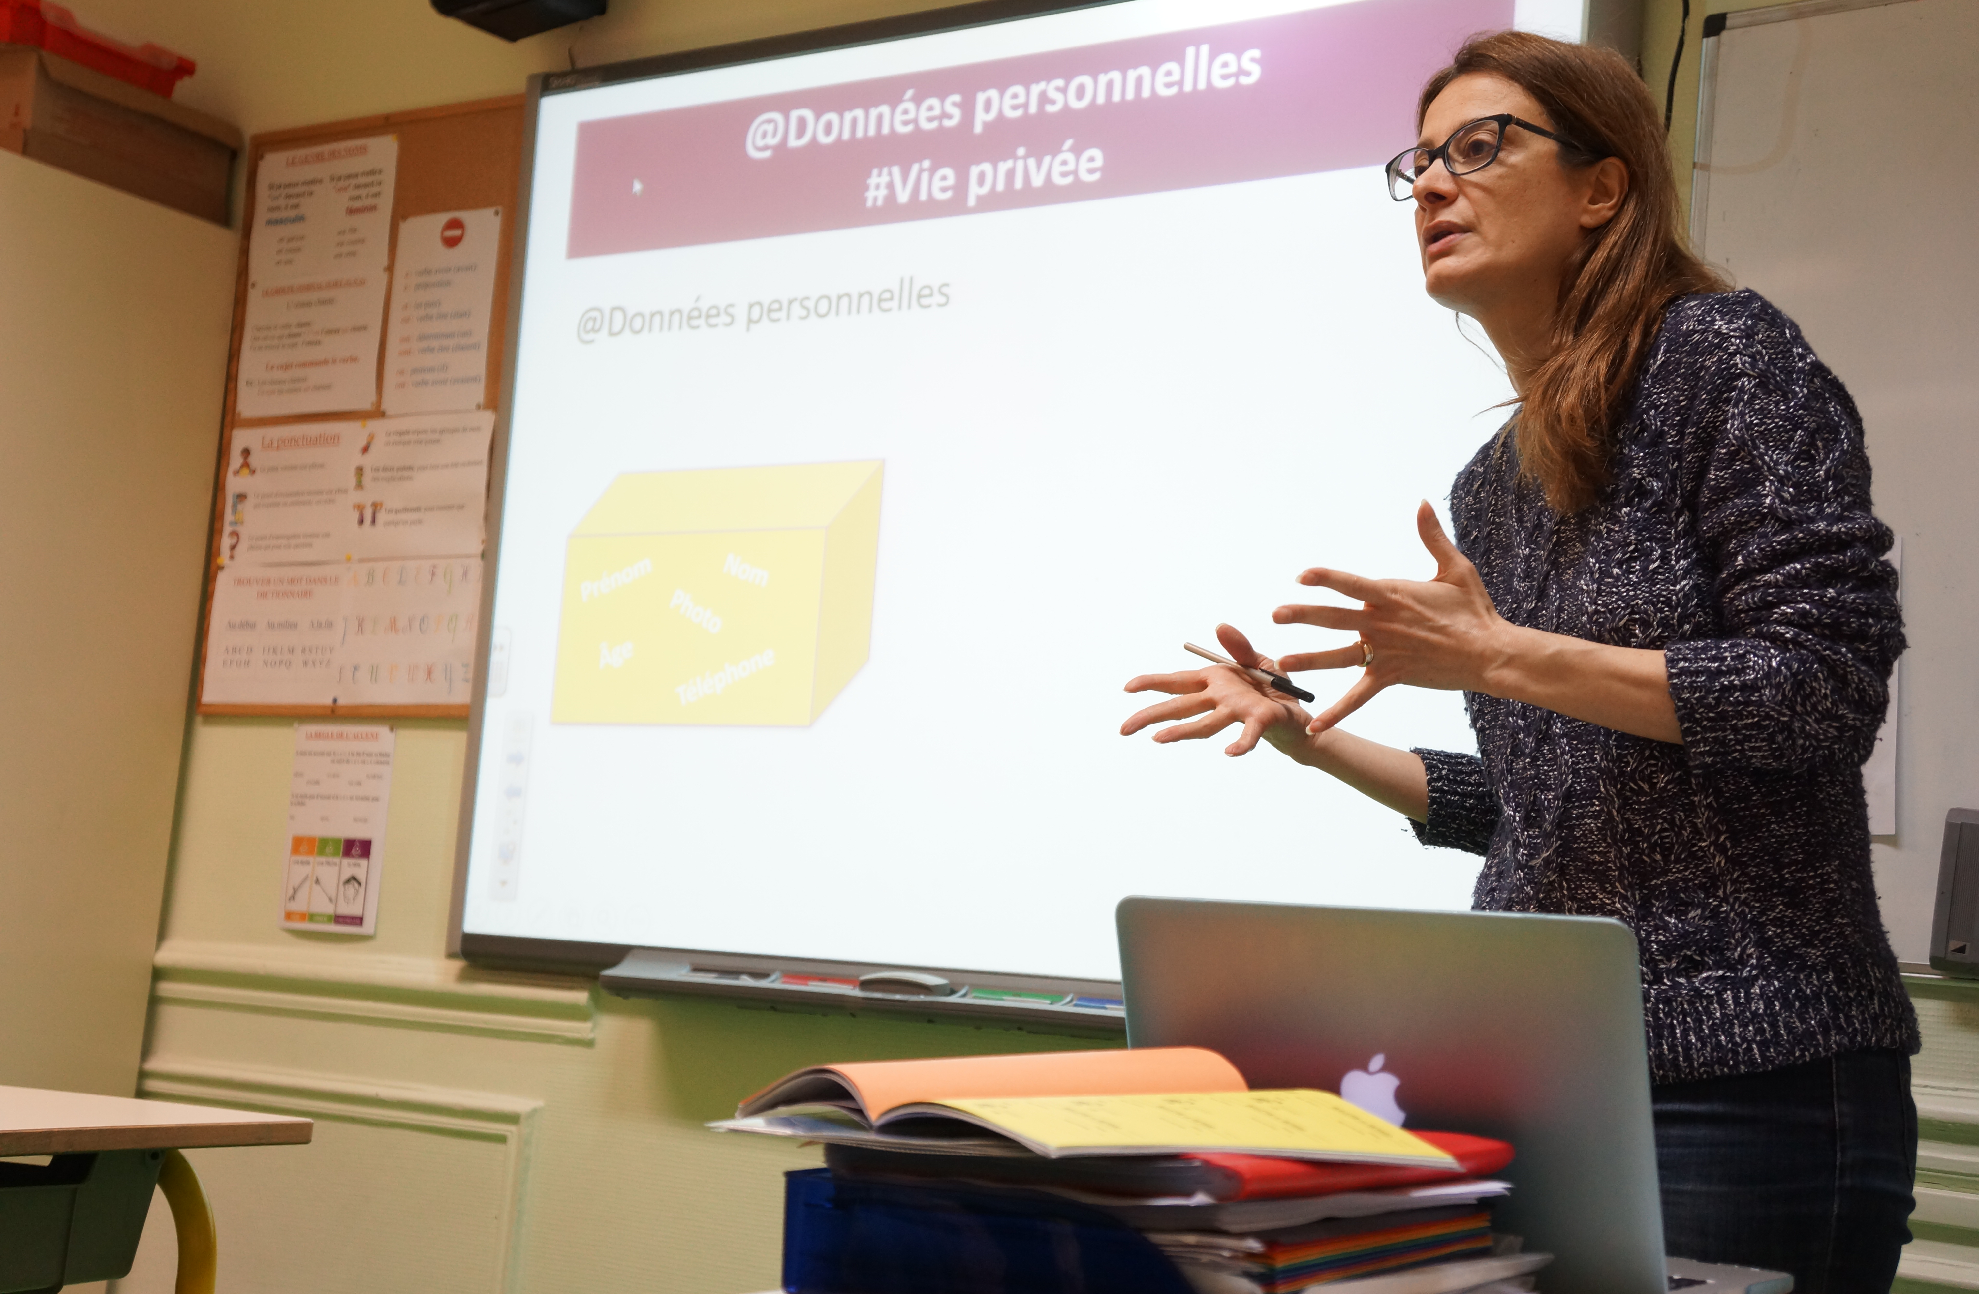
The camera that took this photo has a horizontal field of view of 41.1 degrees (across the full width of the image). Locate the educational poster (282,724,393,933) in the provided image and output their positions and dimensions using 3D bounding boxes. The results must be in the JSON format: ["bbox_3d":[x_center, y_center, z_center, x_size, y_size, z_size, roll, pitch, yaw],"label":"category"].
[{"bbox_3d":[-0.955,0.263,3.830,0.210,0.297,0.010,-1,-8,34],"label":"educational poster"}]

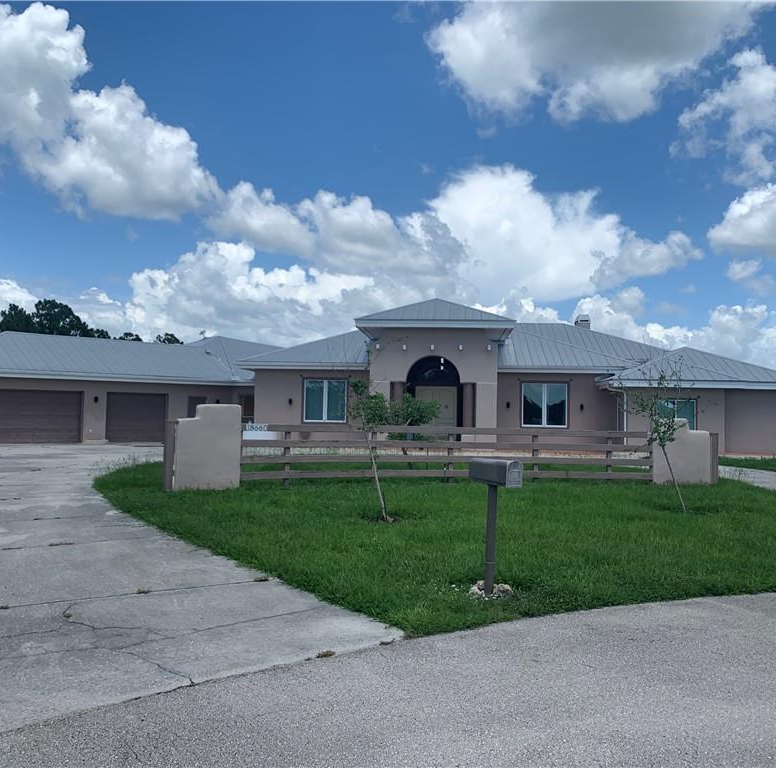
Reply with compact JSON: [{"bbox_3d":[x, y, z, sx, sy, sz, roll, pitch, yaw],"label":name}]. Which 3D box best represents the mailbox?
[{"bbox_3d":[0.966,0.792,6.940,0.185,0.236,0.515,4,-4,-33],"label":"mailbox"}]

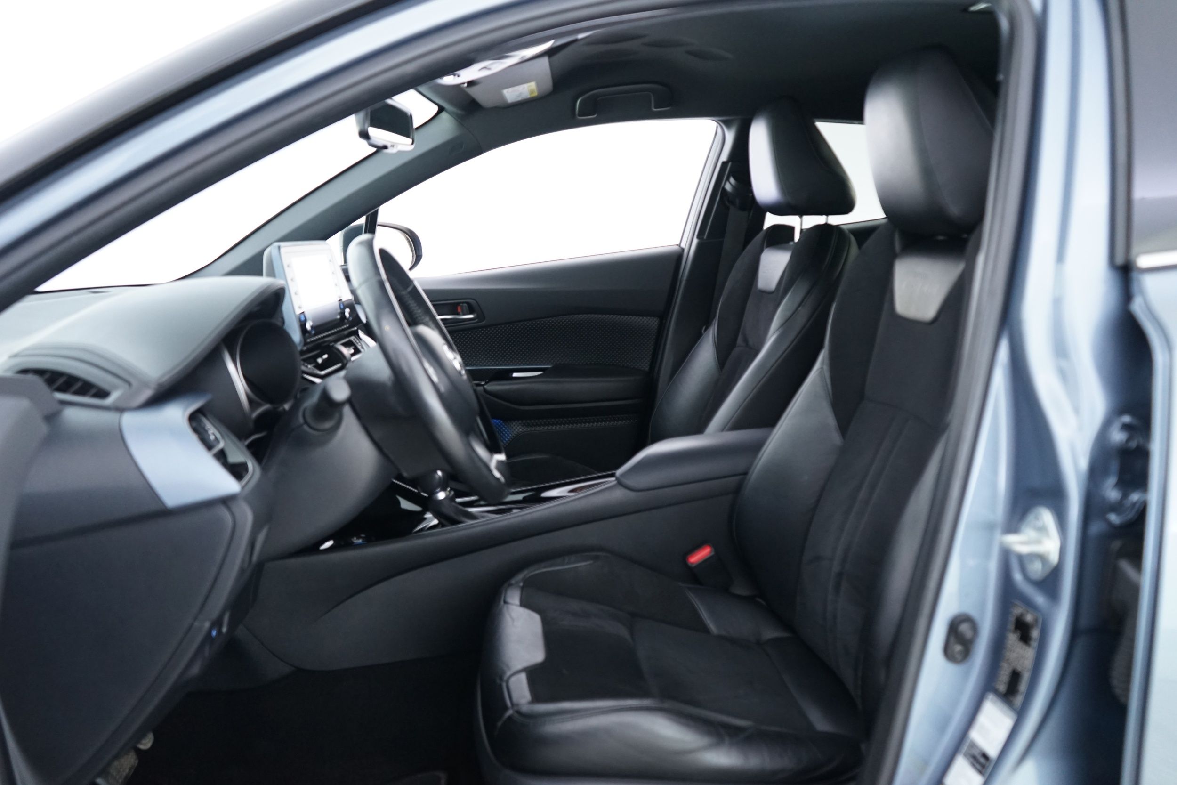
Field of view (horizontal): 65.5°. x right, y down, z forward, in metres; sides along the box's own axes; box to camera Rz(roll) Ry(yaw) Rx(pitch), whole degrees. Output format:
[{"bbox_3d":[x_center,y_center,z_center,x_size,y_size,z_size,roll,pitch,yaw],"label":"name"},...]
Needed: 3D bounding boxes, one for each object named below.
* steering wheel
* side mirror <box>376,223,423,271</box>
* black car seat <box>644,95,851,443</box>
[{"bbox_3d":[-0.208,-0.021,1.143,0.090,0.370,0.370,-28,11,0],"label":"steering wheel"},{"bbox_3d":[-0.522,-0.367,2.346,0.130,0.150,0.210,1,10,13],"label":"side mirror"},{"bbox_3d":[0.184,-0.088,1.868,0.800,0.980,0.520,-3,10,-5],"label":"black car seat"}]

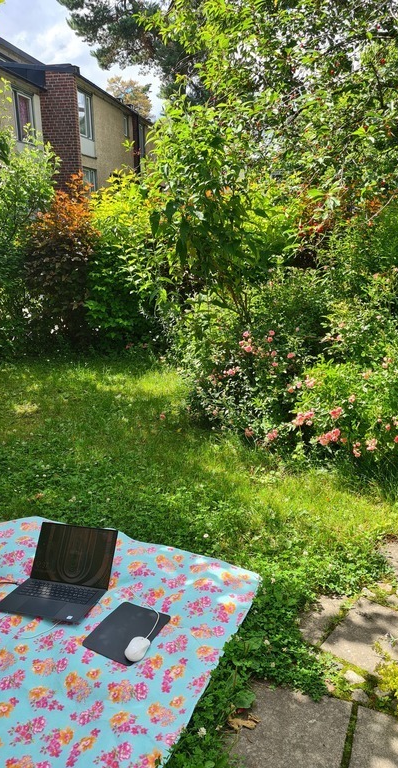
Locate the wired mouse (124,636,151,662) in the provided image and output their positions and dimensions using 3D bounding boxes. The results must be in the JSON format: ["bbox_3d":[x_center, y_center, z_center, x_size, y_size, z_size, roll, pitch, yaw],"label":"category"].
[{"bbox_3d":[-0.203,0.871,1.917,0.063,0.038,0.107,7,19,22],"label":"wired mouse"}]

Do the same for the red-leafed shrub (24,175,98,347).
[{"bbox_3d":[-1.370,-1.220,5.945,0.820,1.710,0.800,-4,18,-12],"label":"red-leafed shrub"}]

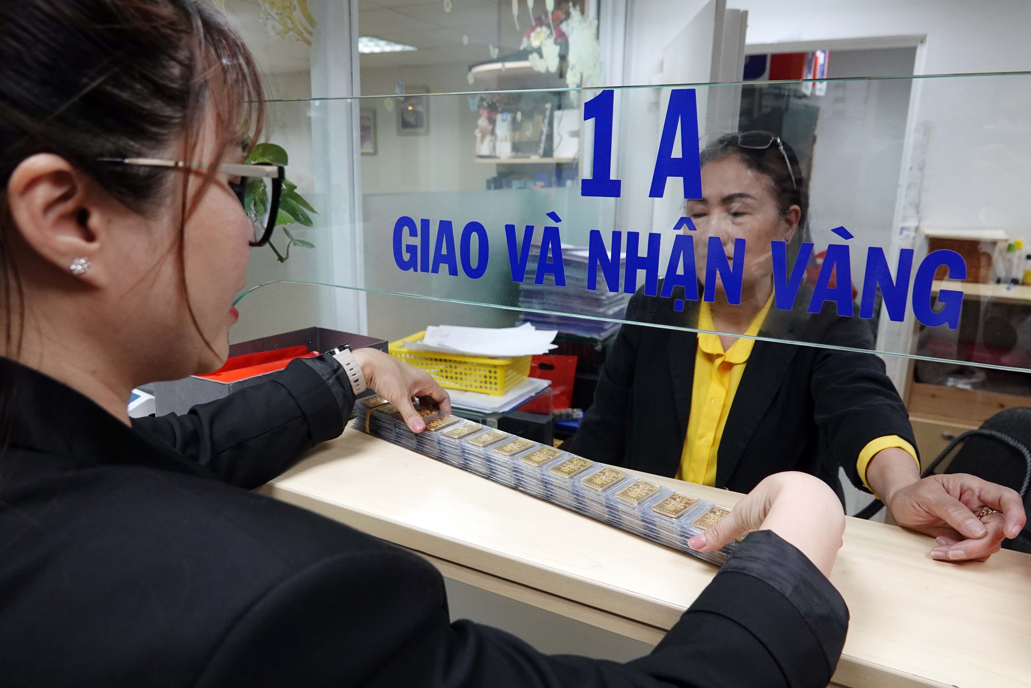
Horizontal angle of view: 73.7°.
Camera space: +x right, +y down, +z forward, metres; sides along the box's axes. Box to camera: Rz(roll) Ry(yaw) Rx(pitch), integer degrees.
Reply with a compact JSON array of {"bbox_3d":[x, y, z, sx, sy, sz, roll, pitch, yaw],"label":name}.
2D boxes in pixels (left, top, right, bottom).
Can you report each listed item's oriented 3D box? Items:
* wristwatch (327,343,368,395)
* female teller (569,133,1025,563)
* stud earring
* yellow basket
[{"bbox_3d":[-0.209,0.032,0.855,0.040,0.054,0.059,-29,0,-38],"label":"wristwatch"},{"bbox_3d":[0.407,0.368,1.147,0.530,1.380,0.500,11,17,34],"label":"female teller"},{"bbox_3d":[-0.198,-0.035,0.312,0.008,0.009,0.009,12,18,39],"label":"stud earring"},{"bbox_3d":[-0.102,0.035,1.360,0.255,0.074,0.165,7,15,21],"label":"yellow basket"}]

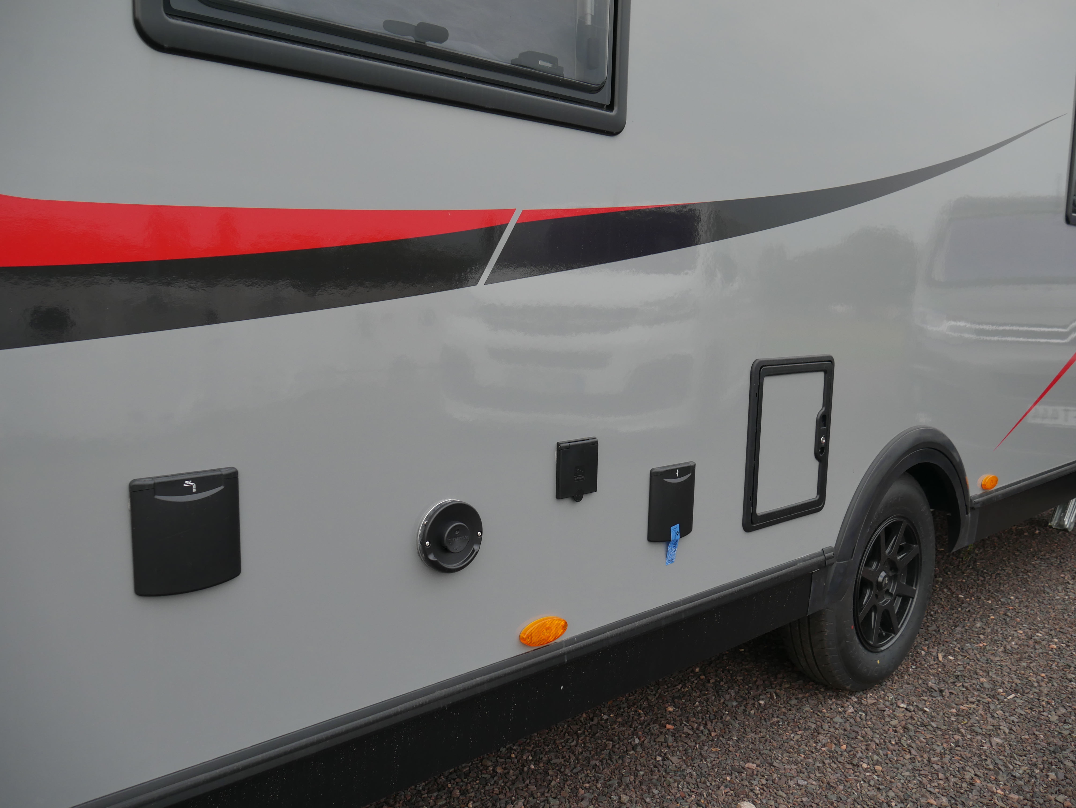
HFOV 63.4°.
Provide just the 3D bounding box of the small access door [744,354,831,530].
[{"bbox_3d":[0.565,0.080,1.938,0.302,0.365,0.023,-5,10,-41],"label":"small access door"}]

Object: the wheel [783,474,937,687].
[{"bbox_3d":[0.931,0.494,2.504,0.640,0.635,0.187,-5,10,-41],"label":"wheel"}]

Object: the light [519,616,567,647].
[{"bbox_3d":[0.012,0.390,1.494,0.101,0.042,0.016,-5,10,-41],"label":"light"}]

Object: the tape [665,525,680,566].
[{"bbox_3d":[0.261,0.273,1.691,0.026,0.080,0.014,-5,10,-41],"label":"tape"}]

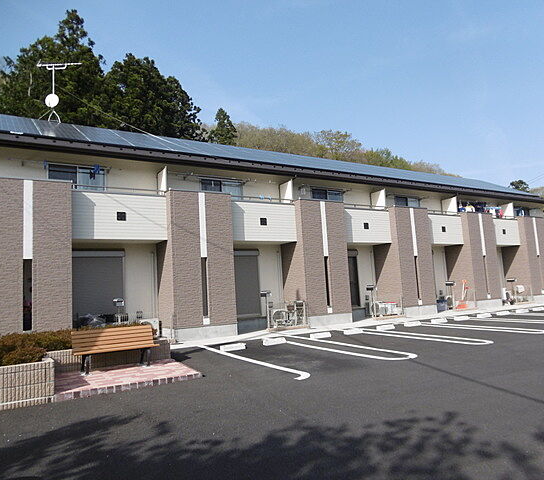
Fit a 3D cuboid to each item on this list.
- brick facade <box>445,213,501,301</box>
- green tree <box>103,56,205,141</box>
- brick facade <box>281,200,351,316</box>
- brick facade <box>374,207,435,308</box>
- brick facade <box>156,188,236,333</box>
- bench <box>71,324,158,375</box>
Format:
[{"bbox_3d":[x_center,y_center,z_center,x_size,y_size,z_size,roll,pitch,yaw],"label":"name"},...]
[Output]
[{"bbox_3d":[9.316,0.828,20.737,1.930,3.909,1.367,1,-7,-31],"label":"brick facade"},{"bbox_3d":[-8.553,-5.035,32.416,8.000,17.555,8.000,1,-7,-31],"label":"green tree"},{"bbox_3d":[1.544,0.694,15.985,1.930,3.909,1.367,1,-7,-31],"label":"brick facade"},{"bbox_3d":[5.425,0.761,18.358,1.930,3.909,1.367,1,-7,-31],"label":"brick facade"},{"bbox_3d":[-2.335,0.627,13.613,1.930,3.909,1.367,1,-7,-31],"label":"brick facade"},{"bbox_3d":[-2.837,2.004,8.063,1.470,0.750,0.560,1,-7,-31],"label":"bench"}]

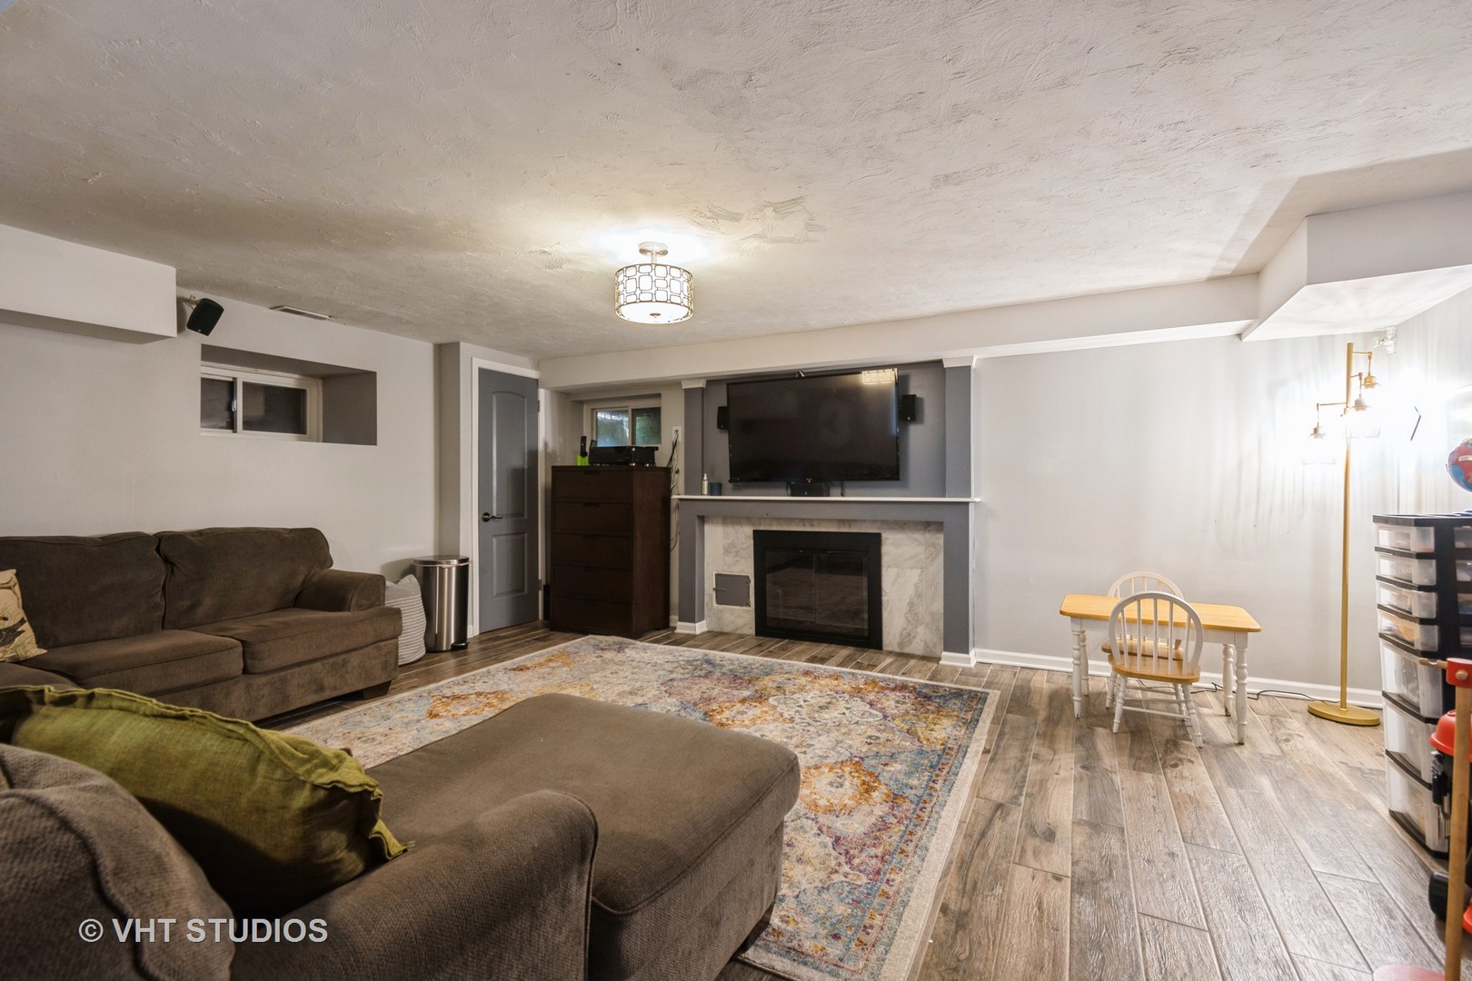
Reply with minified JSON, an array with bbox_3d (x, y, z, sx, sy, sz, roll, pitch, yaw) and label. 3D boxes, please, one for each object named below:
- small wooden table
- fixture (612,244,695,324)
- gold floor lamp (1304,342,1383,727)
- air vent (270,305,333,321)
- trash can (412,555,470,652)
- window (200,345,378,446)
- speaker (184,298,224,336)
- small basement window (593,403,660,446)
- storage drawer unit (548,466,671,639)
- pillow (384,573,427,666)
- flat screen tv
[{"bbox_3d":[2.066,0.854,3.026,0.790,0.530,0.570,0,1,32],"label":"small wooden table"},{"bbox_3d":[-0.358,-0.920,2.699,0.340,0.295,0.340,0,1,0],"label":"fixture"},{"bbox_3d":[2.983,0.198,3.018,0.360,1.840,0.340,0,1,29],"label":"gold floor lamp"},{"bbox_3d":[-2.622,-1.071,3.737,0.145,0.020,0.310,0,1,29],"label":"air vent"},{"bbox_3d":[-2.074,0.793,4.351,0.350,0.630,0.370,0,1,29],"label":"trash can"},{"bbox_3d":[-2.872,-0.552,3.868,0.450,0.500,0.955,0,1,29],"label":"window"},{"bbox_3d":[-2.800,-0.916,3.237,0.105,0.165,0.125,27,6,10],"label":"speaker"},{"bbox_3d":[-0.962,-0.584,5.453,0.870,0.430,0.090,0,1,28],"label":"small basement window"},{"bbox_3d":[-0.995,0.463,4.893,0.790,1.278,0.490,0,1,25],"label":"storage drawer unit"},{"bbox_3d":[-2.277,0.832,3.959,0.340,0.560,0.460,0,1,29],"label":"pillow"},{"bbox_3d":[0.508,-0.422,4.234,1.235,0.713,0.060,0,5,28],"label":"flat screen tv"}]

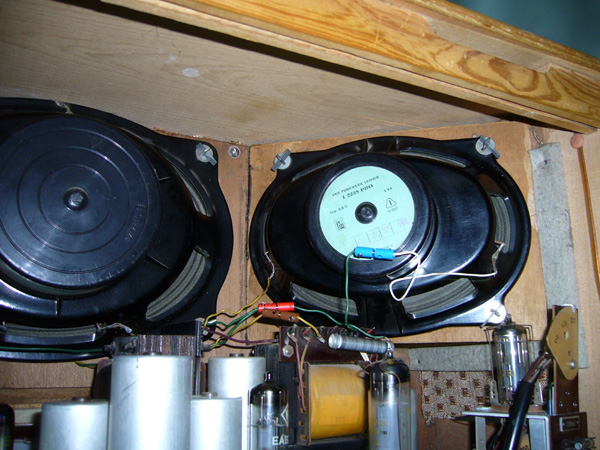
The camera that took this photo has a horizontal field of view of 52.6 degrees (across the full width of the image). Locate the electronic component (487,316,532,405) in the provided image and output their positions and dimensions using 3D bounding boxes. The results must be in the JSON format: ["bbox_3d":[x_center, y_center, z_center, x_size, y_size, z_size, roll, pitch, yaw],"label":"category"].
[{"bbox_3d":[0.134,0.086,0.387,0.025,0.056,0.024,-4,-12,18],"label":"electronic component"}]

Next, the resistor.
[{"bbox_3d":[0.040,0.077,0.389,0.046,0.011,0.010,12,-16,-28],"label":"resistor"}]

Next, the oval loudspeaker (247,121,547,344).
[{"bbox_3d":[0.052,0.001,0.424,0.210,0.153,0.077,-3,-11,16],"label":"oval loudspeaker"}]

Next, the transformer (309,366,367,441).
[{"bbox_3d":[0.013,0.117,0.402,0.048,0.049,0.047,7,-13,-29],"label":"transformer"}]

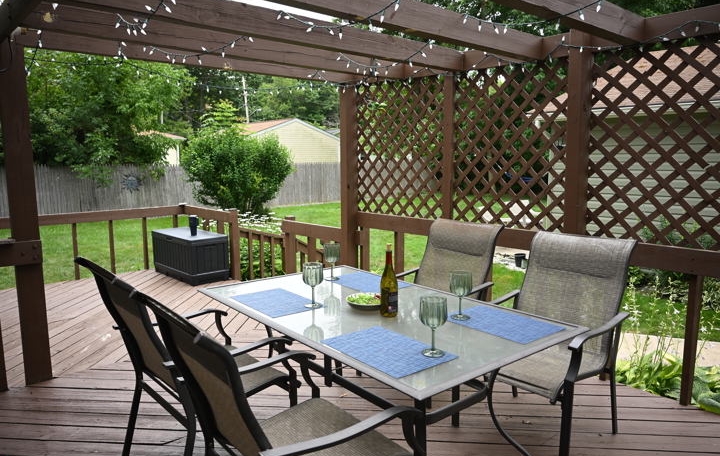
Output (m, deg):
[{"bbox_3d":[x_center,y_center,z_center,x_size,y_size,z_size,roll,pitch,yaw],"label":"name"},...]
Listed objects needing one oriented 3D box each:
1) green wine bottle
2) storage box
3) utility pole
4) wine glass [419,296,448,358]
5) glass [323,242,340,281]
[{"bbox_3d":[0.135,0.236,2.369,0.080,0.329,0.080,0,7,0],"label":"green wine bottle"},{"bbox_3d":[-2.064,0.328,6.313,0.455,0.525,1.065,-7,10,-43],"label":"storage box"},{"bbox_3d":[-10.720,-9.530,50.030,0.280,10.000,0.280,0,7,0],"label":"utility pole"},{"bbox_3d":[0.271,0.358,1.900,0.100,0.208,0.100,0,7,0],"label":"wine glass"},{"bbox_3d":[-0.165,0.203,3.094,0.100,0.208,0.100,0,7,0],"label":"glass"}]

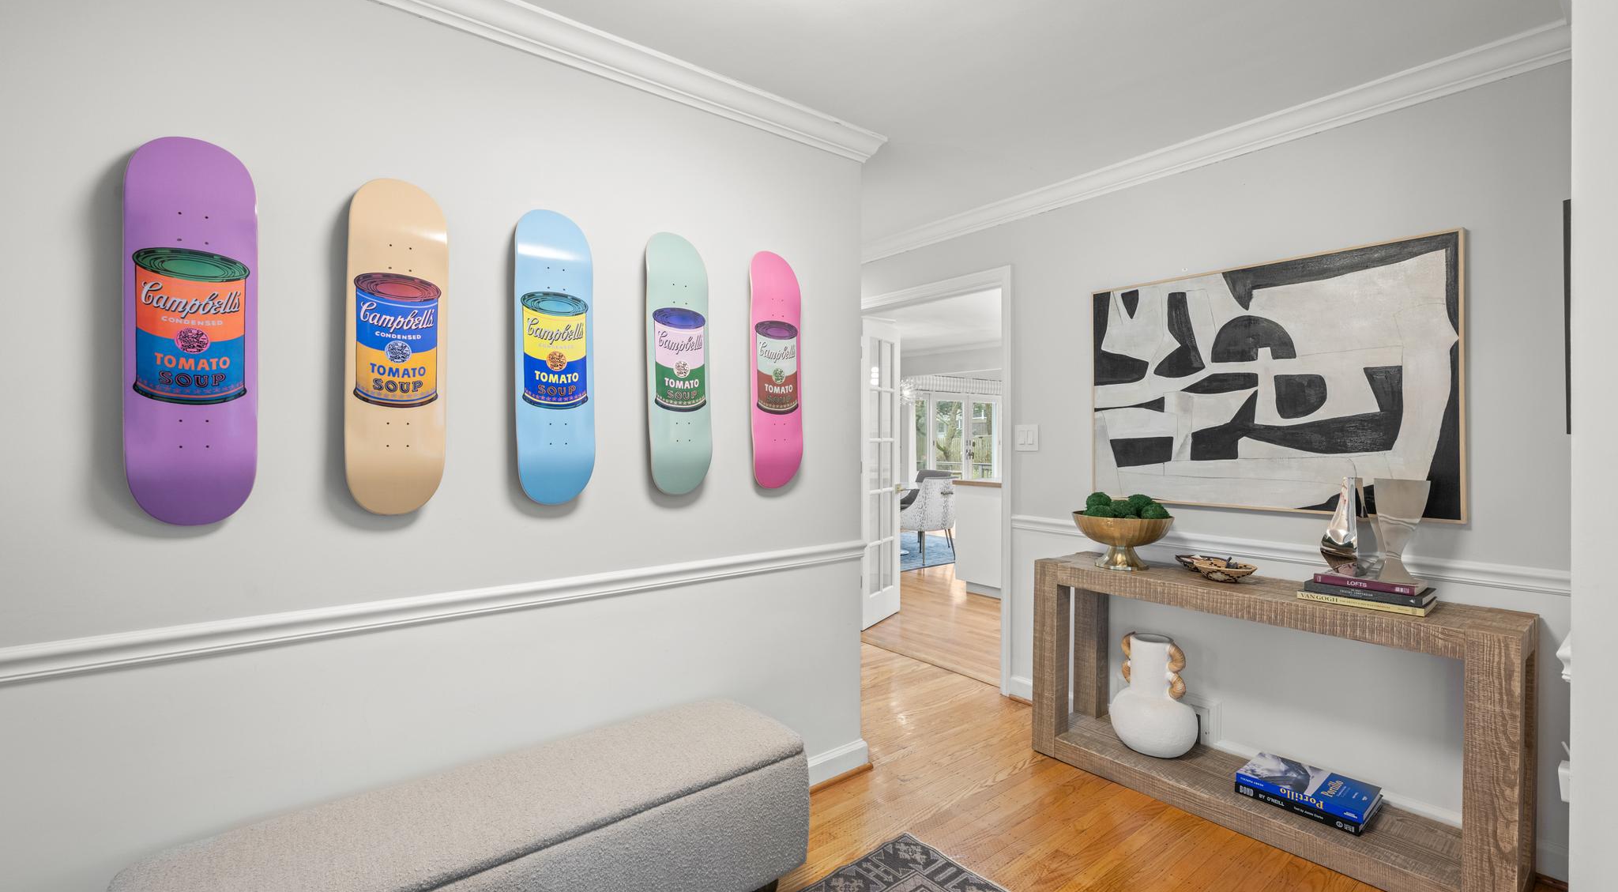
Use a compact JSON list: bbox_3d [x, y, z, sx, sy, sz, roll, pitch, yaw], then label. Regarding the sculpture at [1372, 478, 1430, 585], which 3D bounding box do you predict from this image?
[{"bbox_3d":[1.736,0.247,1.978,0.100,0.296,0.127,-1,1,-39],"label":"sculpture"}]

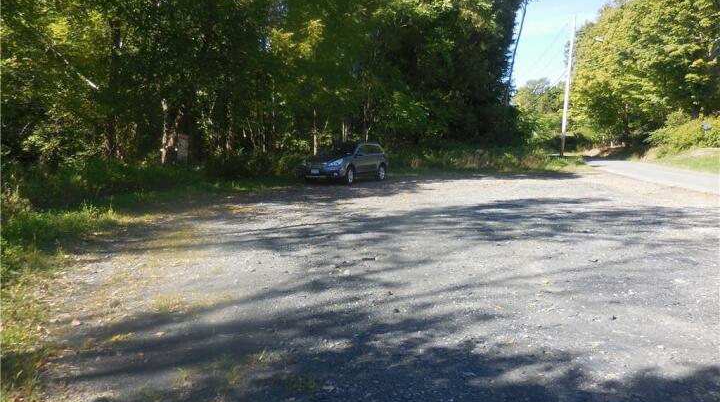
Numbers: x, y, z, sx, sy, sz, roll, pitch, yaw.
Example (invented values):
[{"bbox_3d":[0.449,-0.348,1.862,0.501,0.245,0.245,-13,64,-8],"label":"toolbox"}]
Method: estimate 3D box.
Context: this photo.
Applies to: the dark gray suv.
[{"bbox_3d":[-0.440,-1.555,20.850,1.820,1.650,4.770,4,7,28],"label":"dark gray suv"}]

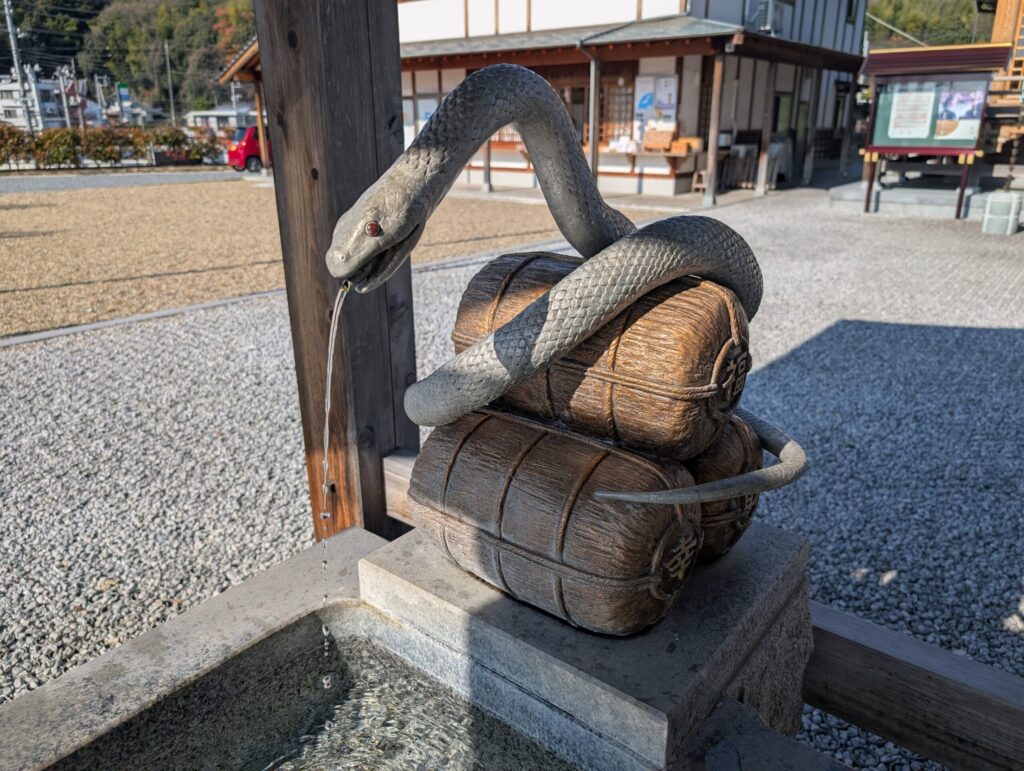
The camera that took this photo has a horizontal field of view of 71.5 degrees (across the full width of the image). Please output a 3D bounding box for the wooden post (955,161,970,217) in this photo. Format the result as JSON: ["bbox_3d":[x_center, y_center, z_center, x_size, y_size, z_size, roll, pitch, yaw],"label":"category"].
[{"bbox_3d":[7.387,-3.213,11.616,0.085,0.950,0.085,15,25,35],"label":"wooden post"}]

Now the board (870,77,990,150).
[{"bbox_3d":[6.778,-4.453,11.661,1.680,1.150,0.130,15,25,35],"label":"board"}]

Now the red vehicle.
[{"bbox_3d":[-8.916,-8.897,26.676,3.400,1.530,1.480,-17,26,-38],"label":"red vehicle"}]

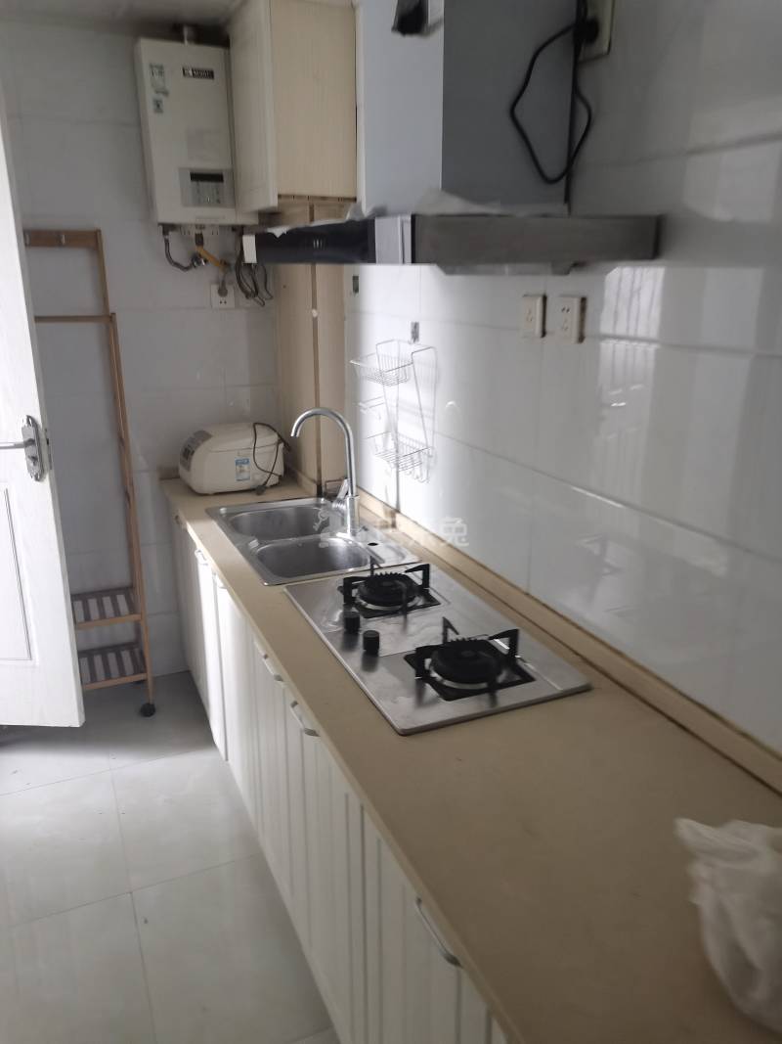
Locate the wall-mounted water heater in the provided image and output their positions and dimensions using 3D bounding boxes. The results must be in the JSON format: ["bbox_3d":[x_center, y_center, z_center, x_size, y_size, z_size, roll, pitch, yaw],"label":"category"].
[{"bbox_3d":[-0.666,-1.319,2.815,0.349,0.548,0.165,-7,18,-22],"label":"wall-mounted water heater"}]

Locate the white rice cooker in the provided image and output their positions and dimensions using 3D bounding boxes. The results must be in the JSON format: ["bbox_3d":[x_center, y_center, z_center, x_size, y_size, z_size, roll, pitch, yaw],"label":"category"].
[{"bbox_3d":[-0.591,-0.251,3.038,0.381,0.227,0.278,-7,18,-22],"label":"white rice cooker"}]

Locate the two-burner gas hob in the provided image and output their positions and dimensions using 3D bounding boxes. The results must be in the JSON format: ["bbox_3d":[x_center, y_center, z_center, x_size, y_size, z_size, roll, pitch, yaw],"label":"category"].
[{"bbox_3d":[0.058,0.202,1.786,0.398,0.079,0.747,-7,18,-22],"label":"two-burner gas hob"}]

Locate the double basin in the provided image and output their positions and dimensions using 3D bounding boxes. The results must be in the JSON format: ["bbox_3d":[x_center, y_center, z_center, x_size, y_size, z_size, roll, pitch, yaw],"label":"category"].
[{"bbox_3d":[-0.275,0.121,2.567,0.448,0.200,0.770,-8,19,-22],"label":"double basin"}]

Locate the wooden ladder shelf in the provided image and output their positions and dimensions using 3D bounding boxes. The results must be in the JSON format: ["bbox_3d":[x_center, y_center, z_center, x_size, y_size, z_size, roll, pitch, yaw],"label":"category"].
[{"bbox_3d":[-1.218,-0.110,2.841,0.599,1.742,0.319,-7,18,-22],"label":"wooden ladder shelf"}]

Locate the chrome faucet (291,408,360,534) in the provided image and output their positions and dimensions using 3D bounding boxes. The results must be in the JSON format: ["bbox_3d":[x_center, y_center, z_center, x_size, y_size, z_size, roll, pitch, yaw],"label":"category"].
[{"bbox_3d":[-0.193,-0.149,2.448,0.210,0.403,0.060,-8,19,-22],"label":"chrome faucet"}]

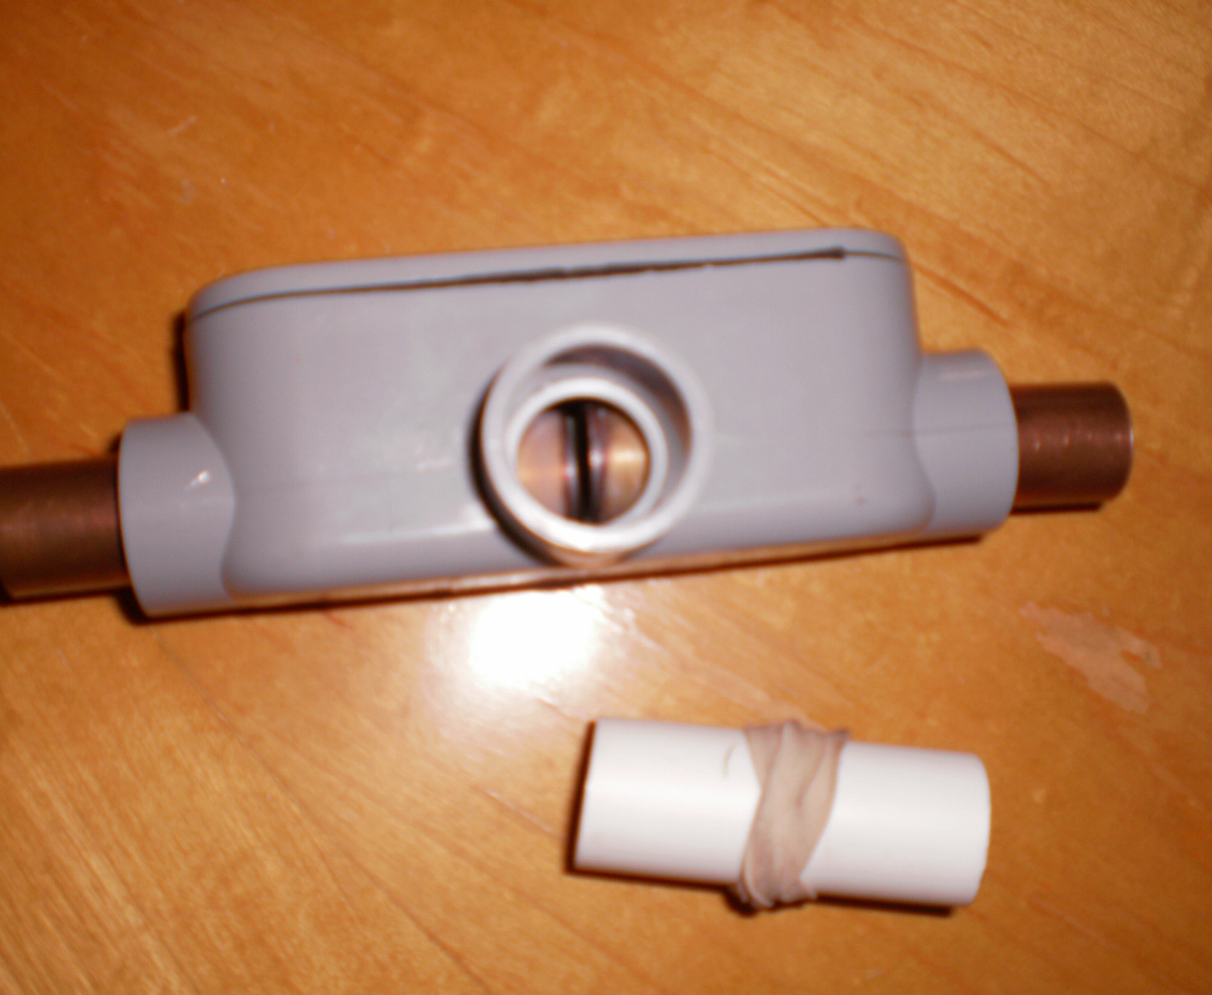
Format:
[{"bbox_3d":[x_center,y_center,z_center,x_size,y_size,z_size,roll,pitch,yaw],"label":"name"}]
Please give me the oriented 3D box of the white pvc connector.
[{"bbox_3d":[0.031,0.056,0.246,0.069,0.028,0.028,6,81,-1],"label":"white pvc connector"}]

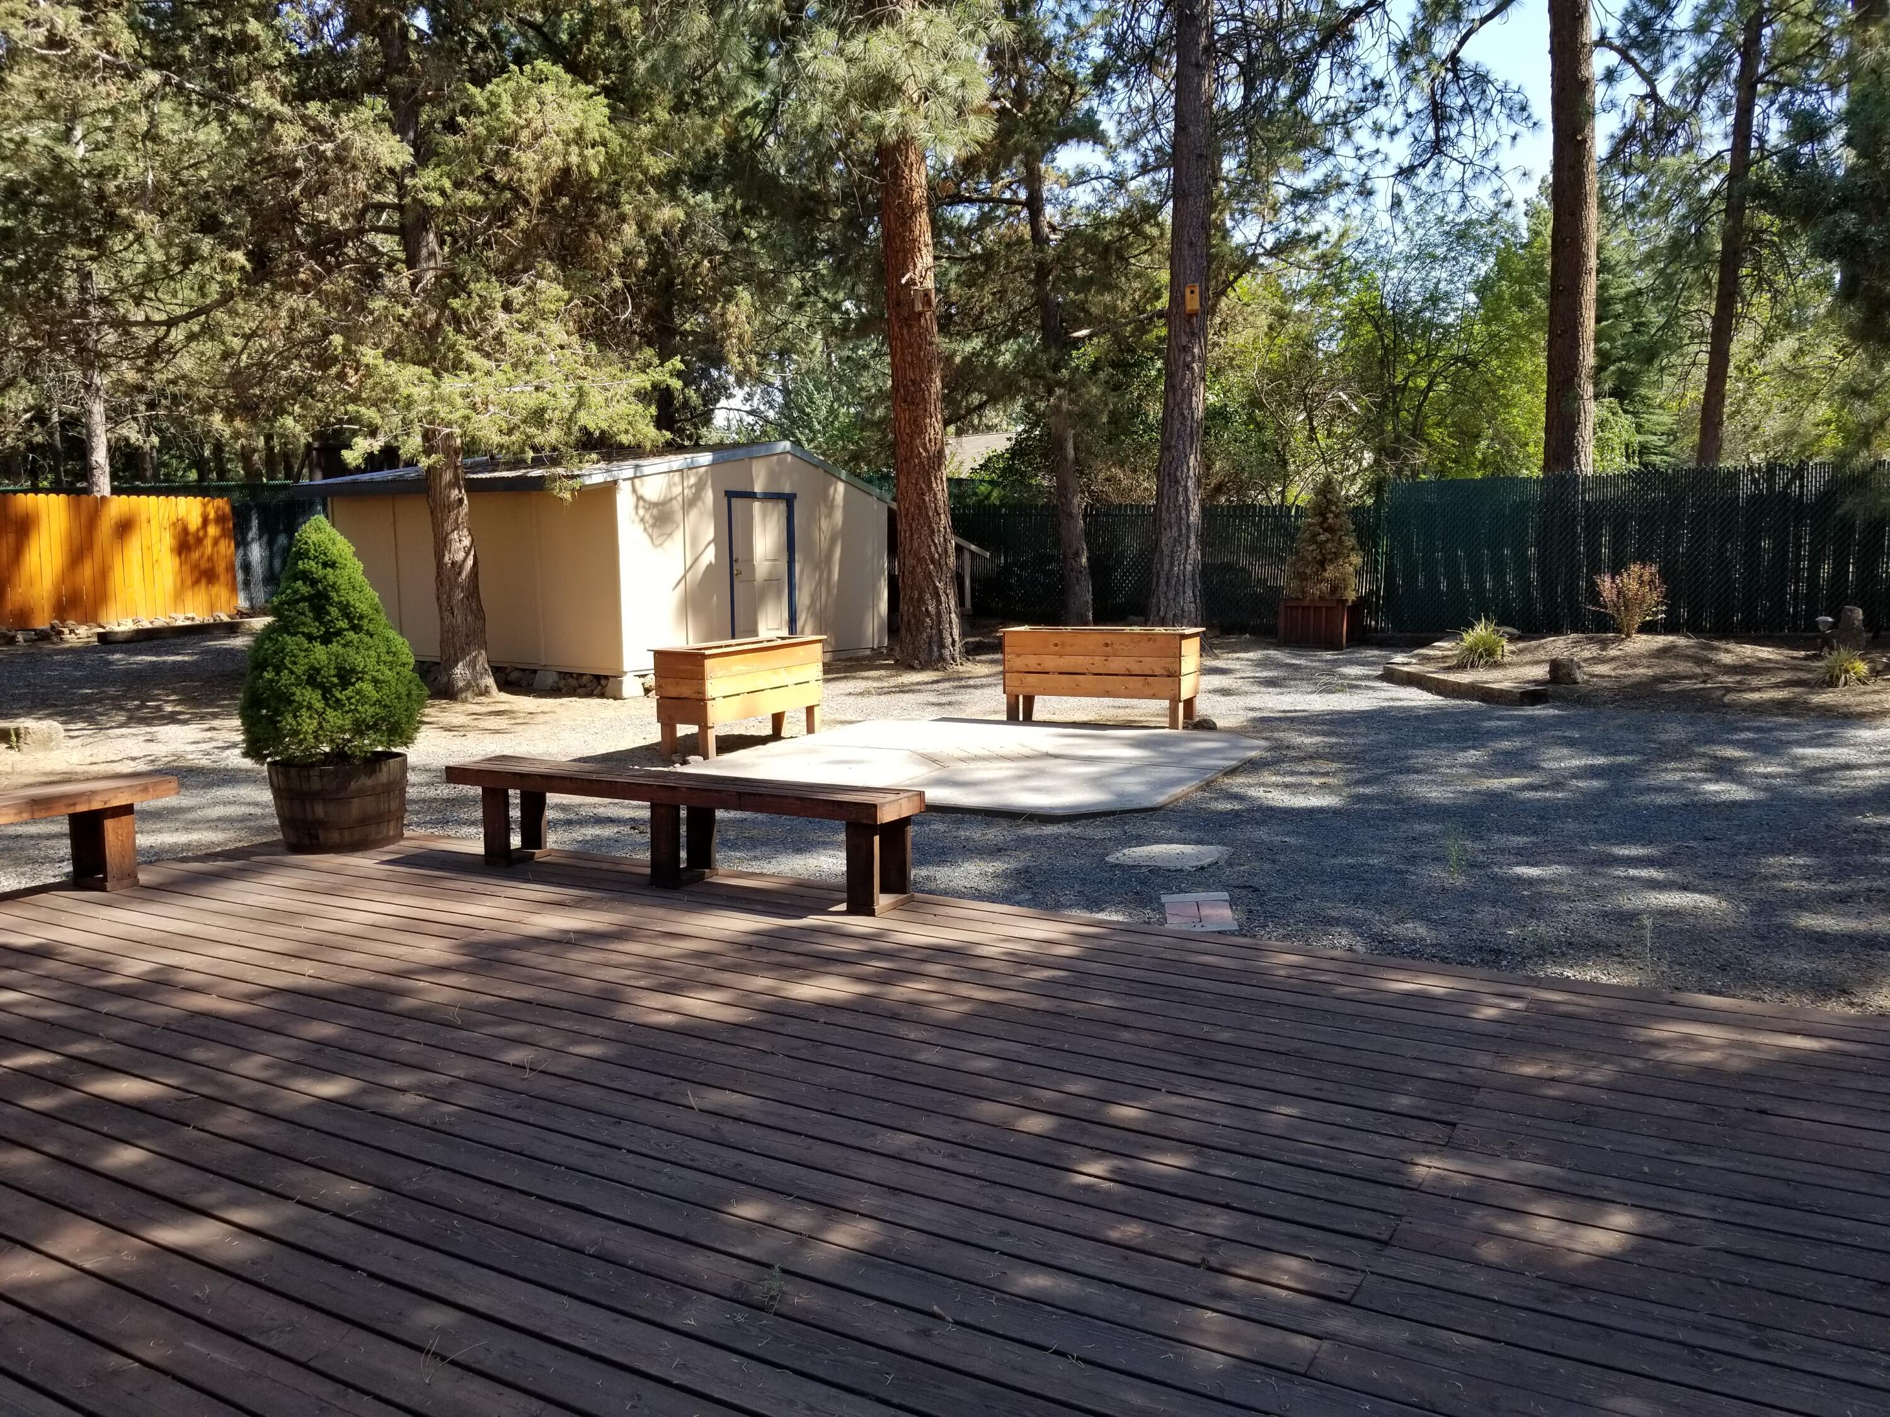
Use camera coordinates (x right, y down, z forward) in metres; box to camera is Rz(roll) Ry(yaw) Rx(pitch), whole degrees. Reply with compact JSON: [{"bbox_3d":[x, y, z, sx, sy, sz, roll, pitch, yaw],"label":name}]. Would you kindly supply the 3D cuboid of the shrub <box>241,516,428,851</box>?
[{"bbox_3d":[-3.062,-0.139,7.157,0.872,1.649,0.872,-3,8,-23],"label":"shrub"}]

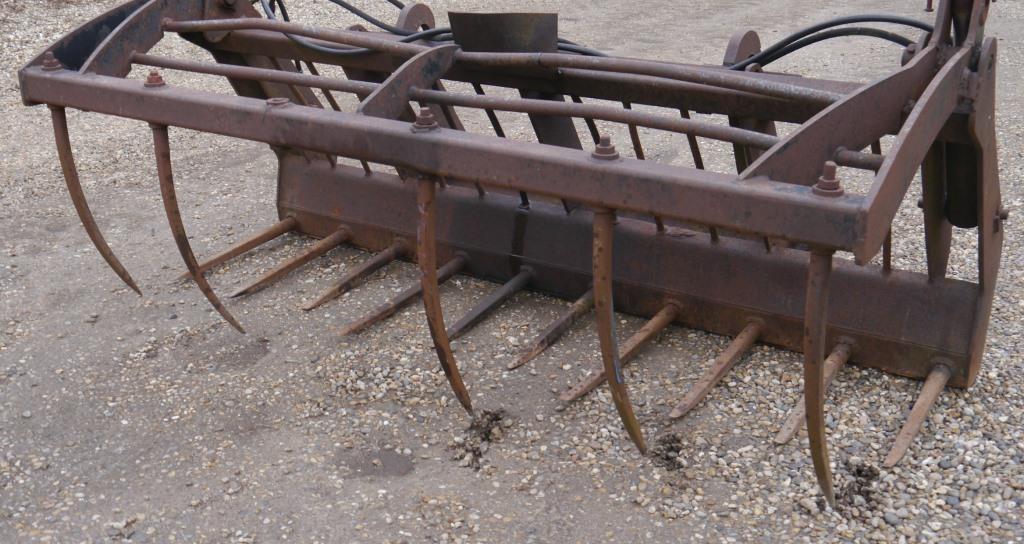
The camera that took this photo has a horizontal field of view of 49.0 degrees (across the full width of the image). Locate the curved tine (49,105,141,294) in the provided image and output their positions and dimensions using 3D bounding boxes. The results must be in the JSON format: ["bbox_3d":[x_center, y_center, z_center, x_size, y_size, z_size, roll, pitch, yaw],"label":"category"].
[{"bbox_3d":[-1.232,-0.184,3.352,0.038,0.676,0.218,13,26,32],"label":"curved tine"}]

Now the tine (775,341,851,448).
[{"bbox_3d":[0.763,0.301,2.840,0.042,0.042,0.517,12,30,31],"label":"tine"}]

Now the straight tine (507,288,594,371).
[{"bbox_3d":[0.128,0.158,3.239,0.042,0.042,0.527,12,29,30],"label":"straight tine"}]

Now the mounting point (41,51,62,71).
[{"bbox_3d":[-1.286,-0.583,3.123,0.053,0.044,0.053,13,26,32],"label":"mounting point"}]

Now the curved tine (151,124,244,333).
[{"bbox_3d":[-0.864,-0.100,3.118,0.038,0.676,0.218,13,26,32],"label":"curved tine"}]

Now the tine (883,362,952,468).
[{"bbox_3d":[0.981,0.345,2.717,0.042,0.042,0.487,13,30,32],"label":"tine"}]

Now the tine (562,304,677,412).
[{"bbox_3d":[0.302,0.215,3.086,0.042,0.042,0.602,14,30,34],"label":"tine"}]

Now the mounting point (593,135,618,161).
[{"bbox_3d":[0.183,-0.246,2.186,0.053,0.044,0.053,-1,22,0],"label":"mounting point"}]

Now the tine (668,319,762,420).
[{"bbox_3d":[0.542,0.256,2.968,0.042,0.042,0.538,13,30,32],"label":"tine"}]

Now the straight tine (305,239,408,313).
[{"bbox_3d":[-0.507,0.013,3.642,0.042,0.042,0.531,11,29,29],"label":"straight tine"}]

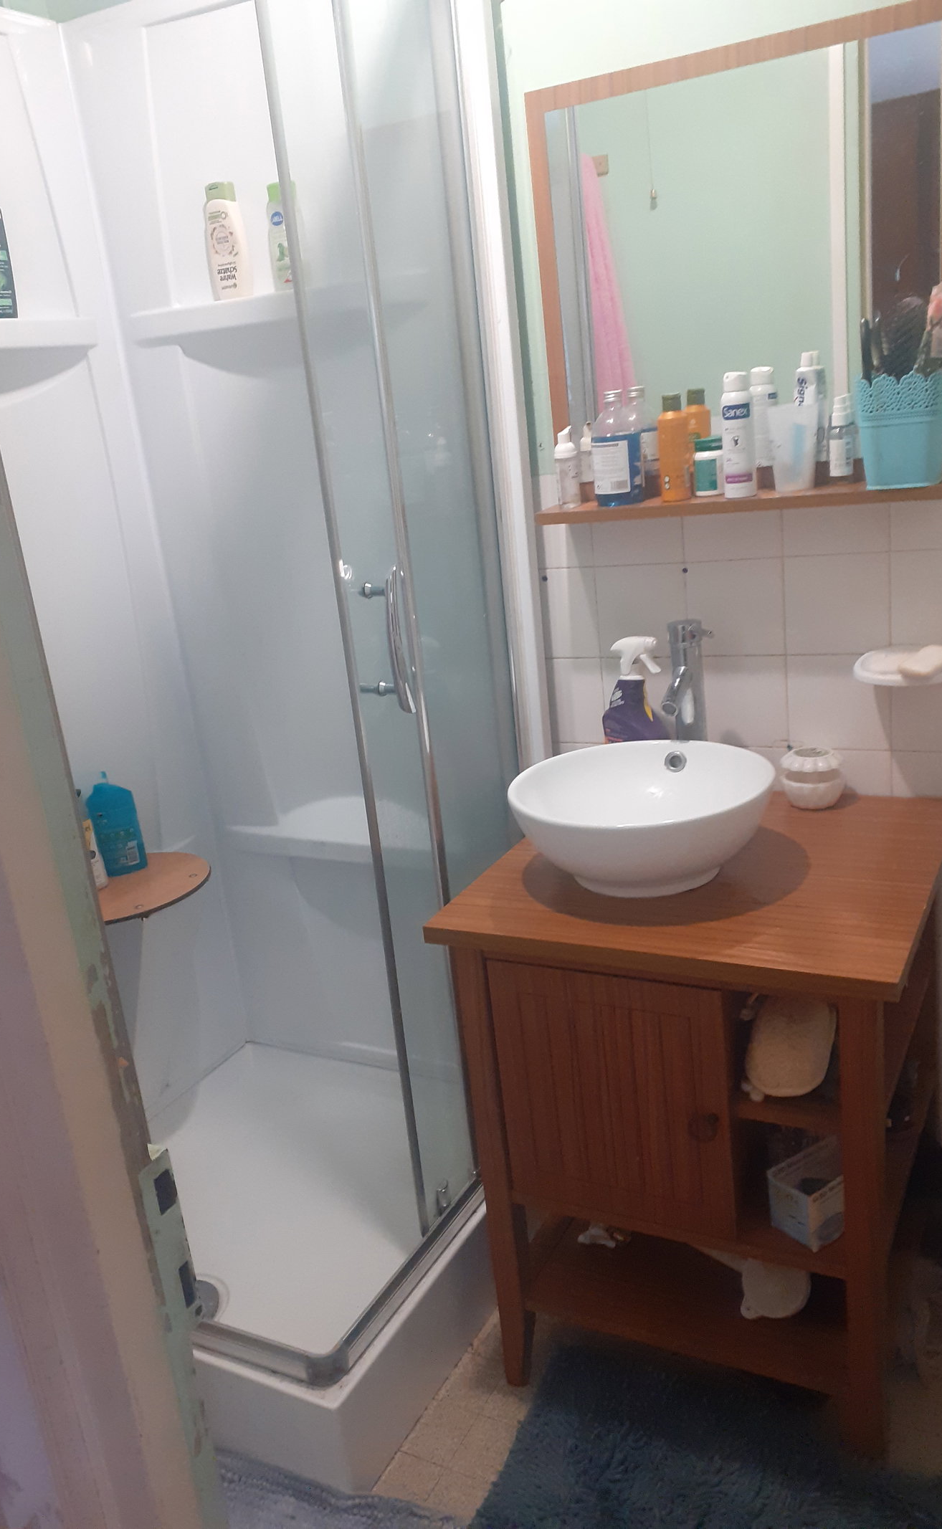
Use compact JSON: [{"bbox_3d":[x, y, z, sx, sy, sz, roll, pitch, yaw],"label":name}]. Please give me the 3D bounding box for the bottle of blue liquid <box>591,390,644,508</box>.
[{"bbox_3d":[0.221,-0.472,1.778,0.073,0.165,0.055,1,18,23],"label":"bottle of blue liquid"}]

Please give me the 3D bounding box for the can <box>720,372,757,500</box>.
[{"bbox_3d":[0.376,-0.463,1.678,0.047,0.171,0.047,-6,17,2],"label":"can"}]

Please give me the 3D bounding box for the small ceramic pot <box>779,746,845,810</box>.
[{"bbox_3d":[0.525,0.024,1.835,0.094,0.082,0.094,2,19,26],"label":"small ceramic pot"}]

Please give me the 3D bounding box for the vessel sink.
[{"bbox_3d":[0.245,0.082,1.667,0.367,0.132,0.367,2,19,26],"label":"vessel sink"}]

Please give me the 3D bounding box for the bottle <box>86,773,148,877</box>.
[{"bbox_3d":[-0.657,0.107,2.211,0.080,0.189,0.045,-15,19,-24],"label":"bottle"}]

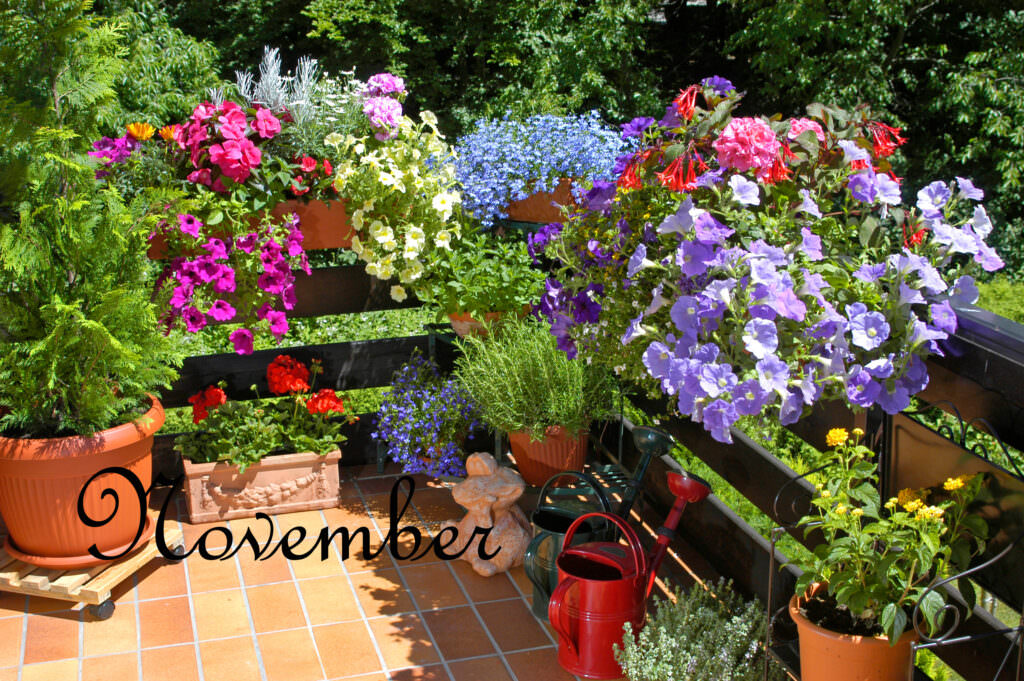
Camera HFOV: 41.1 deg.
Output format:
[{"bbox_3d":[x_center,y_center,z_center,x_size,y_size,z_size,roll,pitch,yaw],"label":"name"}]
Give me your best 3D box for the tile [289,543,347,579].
[{"bbox_3d":[-0.498,0.553,3.447,0.115,0.012,0.240,-5,16,-15],"label":"tile"}]

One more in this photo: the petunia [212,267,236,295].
[{"bbox_3d":[-0.760,-0.159,3.611,0.057,0.068,0.048,-8,17,-26],"label":"petunia"}]

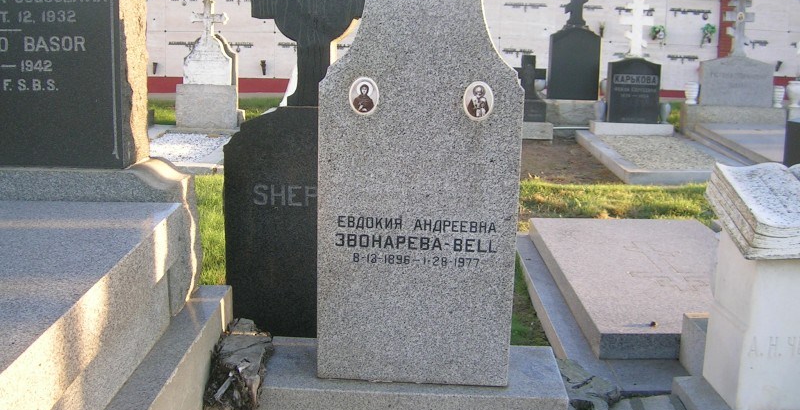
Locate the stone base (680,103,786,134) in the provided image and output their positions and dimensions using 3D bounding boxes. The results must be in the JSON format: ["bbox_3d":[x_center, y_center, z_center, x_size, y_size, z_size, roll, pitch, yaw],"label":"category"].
[{"bbox_3d":[3.717,-0.969,9.046,1.117,0.293,0.320,2,10,4],"label":"stone base"}]

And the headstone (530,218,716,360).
[{"bbox_3d":[1.153,0.308,3.592,0.936,0.094,1.821,2,11,1],"label":"headstone"}]

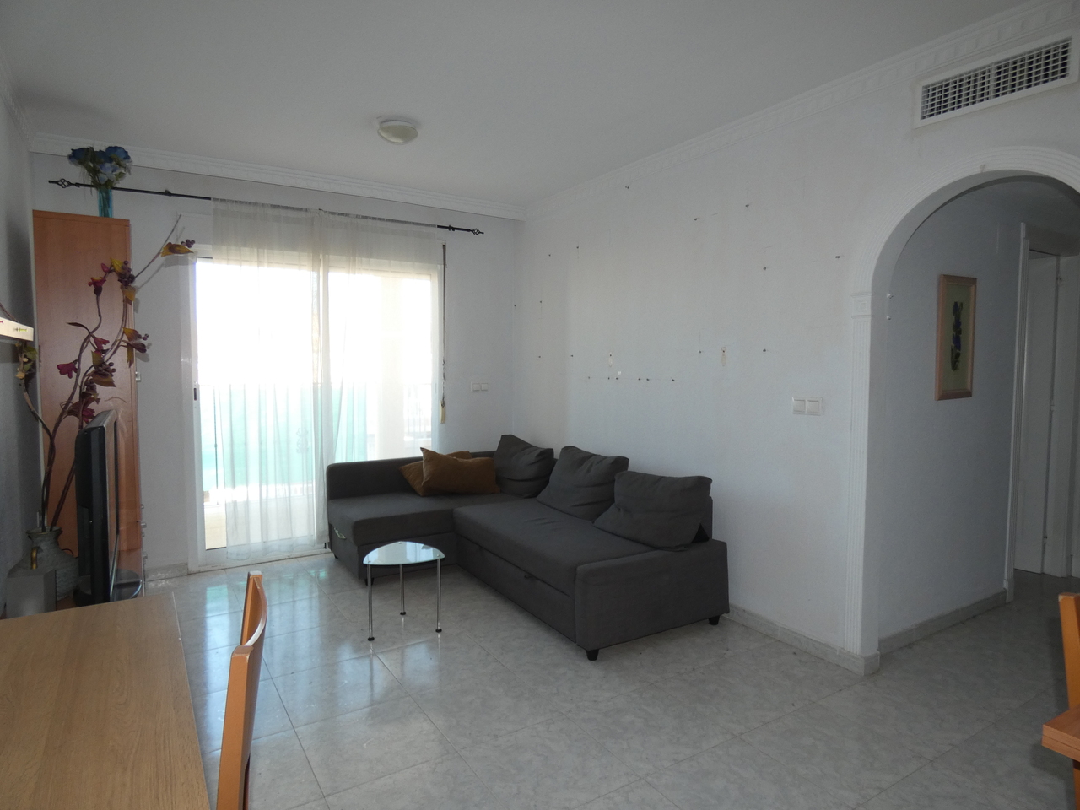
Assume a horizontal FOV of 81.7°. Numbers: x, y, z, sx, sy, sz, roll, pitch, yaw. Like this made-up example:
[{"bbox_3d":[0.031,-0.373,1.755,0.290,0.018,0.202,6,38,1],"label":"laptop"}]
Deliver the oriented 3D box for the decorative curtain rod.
[{"bbox_3d":[-1.585,-1.299,4.194,2.710,0.070,0.090,-2,4,-32],"label":"decorative curtain rod"}]

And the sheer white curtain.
[{"bbox_3d":[-1.416,-0.155,4.384,1.540,2.350,0.110,-2,4,-32],"label":"sheer white curtain"}]

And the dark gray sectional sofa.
[{"bbox_3d":[-0.250,0.732,3.840,1.520,0.770,2.320,-2,4,-32],"label":"dark gray sectional sofa"}]

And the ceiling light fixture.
[{"bbox_3d":[-0.735,-1.400,3.204,0.210,0.070,0.210,0,3,0],"label":"ceiling light fixture"}]

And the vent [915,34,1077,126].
[{"bbox_3d":[1.622,-1.174,2.269,0.030,0.185,0.515,-2,4,-32],"label":"vent"}]

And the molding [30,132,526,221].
[{"bbox_3d":[-1.411,-1.454,4.154,3.110,0.100,0.100,-2,4,-32],"label":"molding"}]

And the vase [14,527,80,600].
[{"bbox_3d":[-1.868,0.602,2.349,0.220,0.270,0.220,-2,4,-32],"label":"vase"}]

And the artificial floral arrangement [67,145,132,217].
[{"bbox_3d":[-2.320,-1.160,3.319,0.270,0.440,0.240,-2,4,-32],"label":"artificial floral arrangement"}]

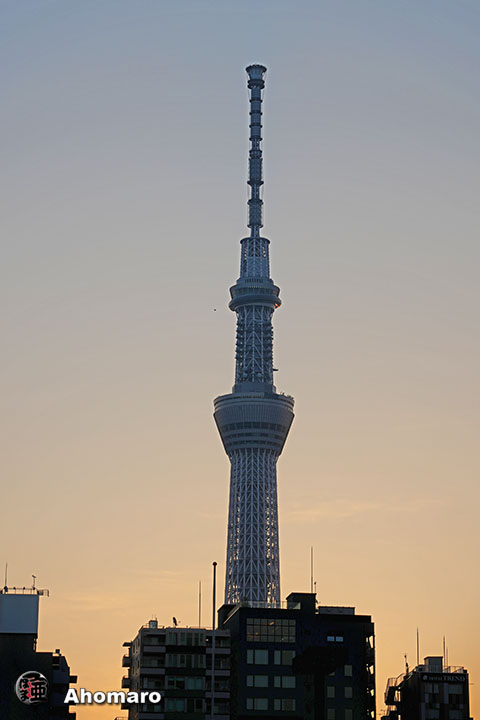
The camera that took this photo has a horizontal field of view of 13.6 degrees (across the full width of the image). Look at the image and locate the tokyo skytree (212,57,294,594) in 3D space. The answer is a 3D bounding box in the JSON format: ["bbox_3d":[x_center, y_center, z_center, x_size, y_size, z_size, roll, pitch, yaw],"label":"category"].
[{"bbox_3d":[9.750,87.400,1417.000,65.000,634.000,65.000,0,-16,0],"label":"tokyo skytree"}]

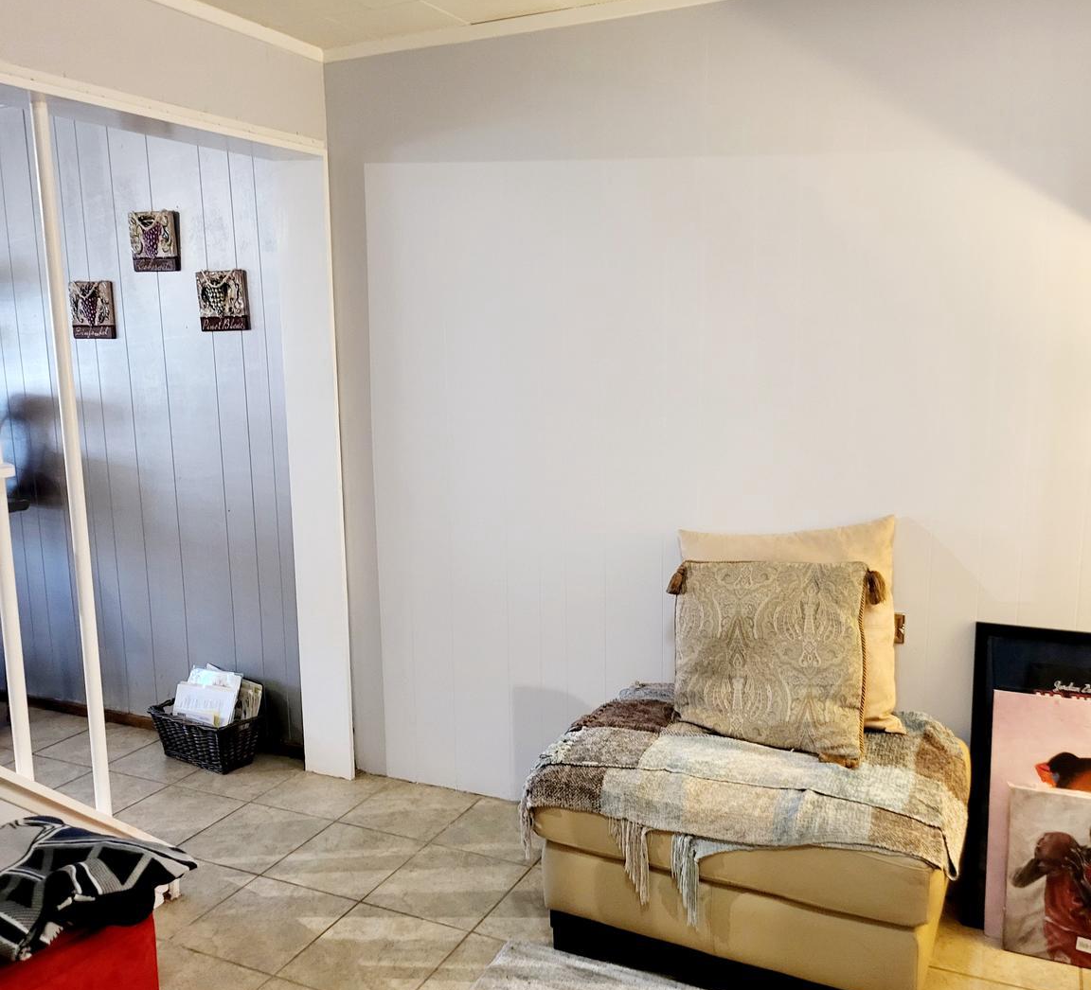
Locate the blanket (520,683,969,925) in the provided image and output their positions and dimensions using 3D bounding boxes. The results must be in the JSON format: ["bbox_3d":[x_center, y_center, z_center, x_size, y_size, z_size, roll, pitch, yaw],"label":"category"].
[{"bbox_3d":[0.496,0.762,2.436,0.950,0.300,0.630,3,10,25],"label":"blanket"}]

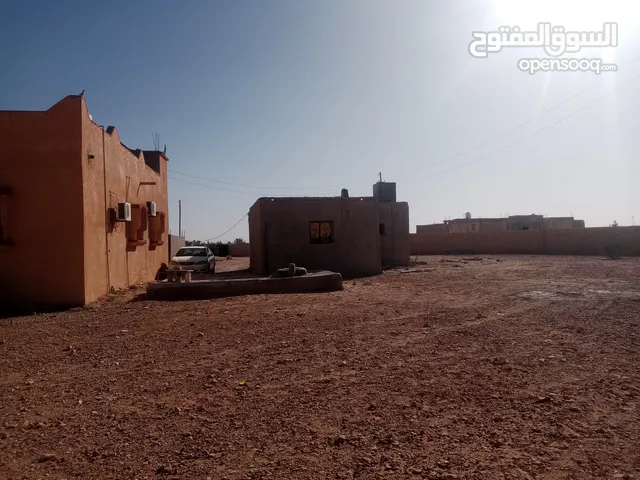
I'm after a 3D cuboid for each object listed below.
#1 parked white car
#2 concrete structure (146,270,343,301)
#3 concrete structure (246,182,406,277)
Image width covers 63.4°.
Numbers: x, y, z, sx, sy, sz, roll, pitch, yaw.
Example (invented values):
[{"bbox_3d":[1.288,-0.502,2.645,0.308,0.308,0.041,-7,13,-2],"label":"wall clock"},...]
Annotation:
[{"bbox_3d":[-6.655,0.968,27.499,1.800,1.460,4.750,-1,0,-6],"label":"parked white car"},{"bbox_3d":[-2.415,1.400,16.800,5.850,0.470,2.400,-1,0,-13],"label":"concrete structure"},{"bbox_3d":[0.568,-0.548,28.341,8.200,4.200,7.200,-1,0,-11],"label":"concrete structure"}]

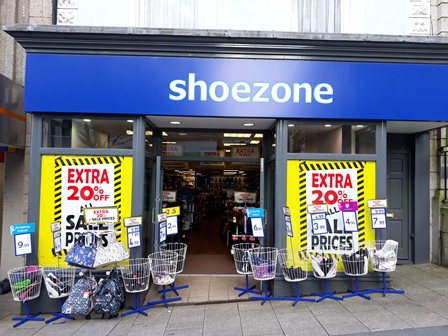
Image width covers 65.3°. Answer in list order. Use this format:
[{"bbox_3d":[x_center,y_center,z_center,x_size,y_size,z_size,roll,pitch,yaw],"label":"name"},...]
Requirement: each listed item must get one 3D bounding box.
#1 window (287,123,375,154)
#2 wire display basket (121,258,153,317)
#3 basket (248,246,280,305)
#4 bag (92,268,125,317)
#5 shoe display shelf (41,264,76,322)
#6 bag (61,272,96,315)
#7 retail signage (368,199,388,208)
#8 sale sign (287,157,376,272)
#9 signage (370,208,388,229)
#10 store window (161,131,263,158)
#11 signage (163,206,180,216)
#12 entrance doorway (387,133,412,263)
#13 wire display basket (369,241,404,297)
[{"bbox_3d":[1.614,-0.439,5.260,1.319,0.440,0.060,1,-2,-1],"label":"window"},{"bbox_3d":[-1.184,1.639,4.850,0.450,0.670,0.450,1,-2,-1],"label":"wire display basket"},{"bbox_3d":[0.580,1.529,4.949,0.440,0.665,0.440,-2,-2,-2],"label":"basket"},{"bbox_3d":[-1.543,1.668,4.710,0.328,0.547,0.280,1,-2,-1],"label":"bag"},{"bbox_3d":[-2.189,1.673,4.674,0.440,0.665,0.440,-2,-2,-2],"label":"shoe display shelf"},{"bbox_3d":[-1.919,1.664,4.661,0.346,0.507,0.250,1,-2,-1],"label":"bag"},{"bbox_3d":[2.237,0.515,5.059,0.270,0.118,0.015,-3,-2,-2],"label":"retail signage"},{"bbox_3d":[1.589,0.702,5.154,1.316,1.597,0.020,1,-2,-2],"label":"sale sign"},{"bbox_3d":[2.292,0.750,5.157,0.233,0.298,0.020,1,-2,-1],"label":"signage"},{"bbox_3d":[-0.200,-0.404,6.094,1.752,0.438,0.060,1,-2,-1],"label":"store window"},{"bbox_3d":[-0.802,0.671,5.366,0.275,0.120,0.015,-1,-2,-18],"label":"signage"},{"bbox_3d":[2.967,0.525,6.321,0.950,2.346,0.140,1,-2,-2],"label":"entrance doorway"},{"bbox_3d":[2.252,1.442,4.966,0.440,0.665,0.440,-2,-2,-2],"label":"wire display basket"}]

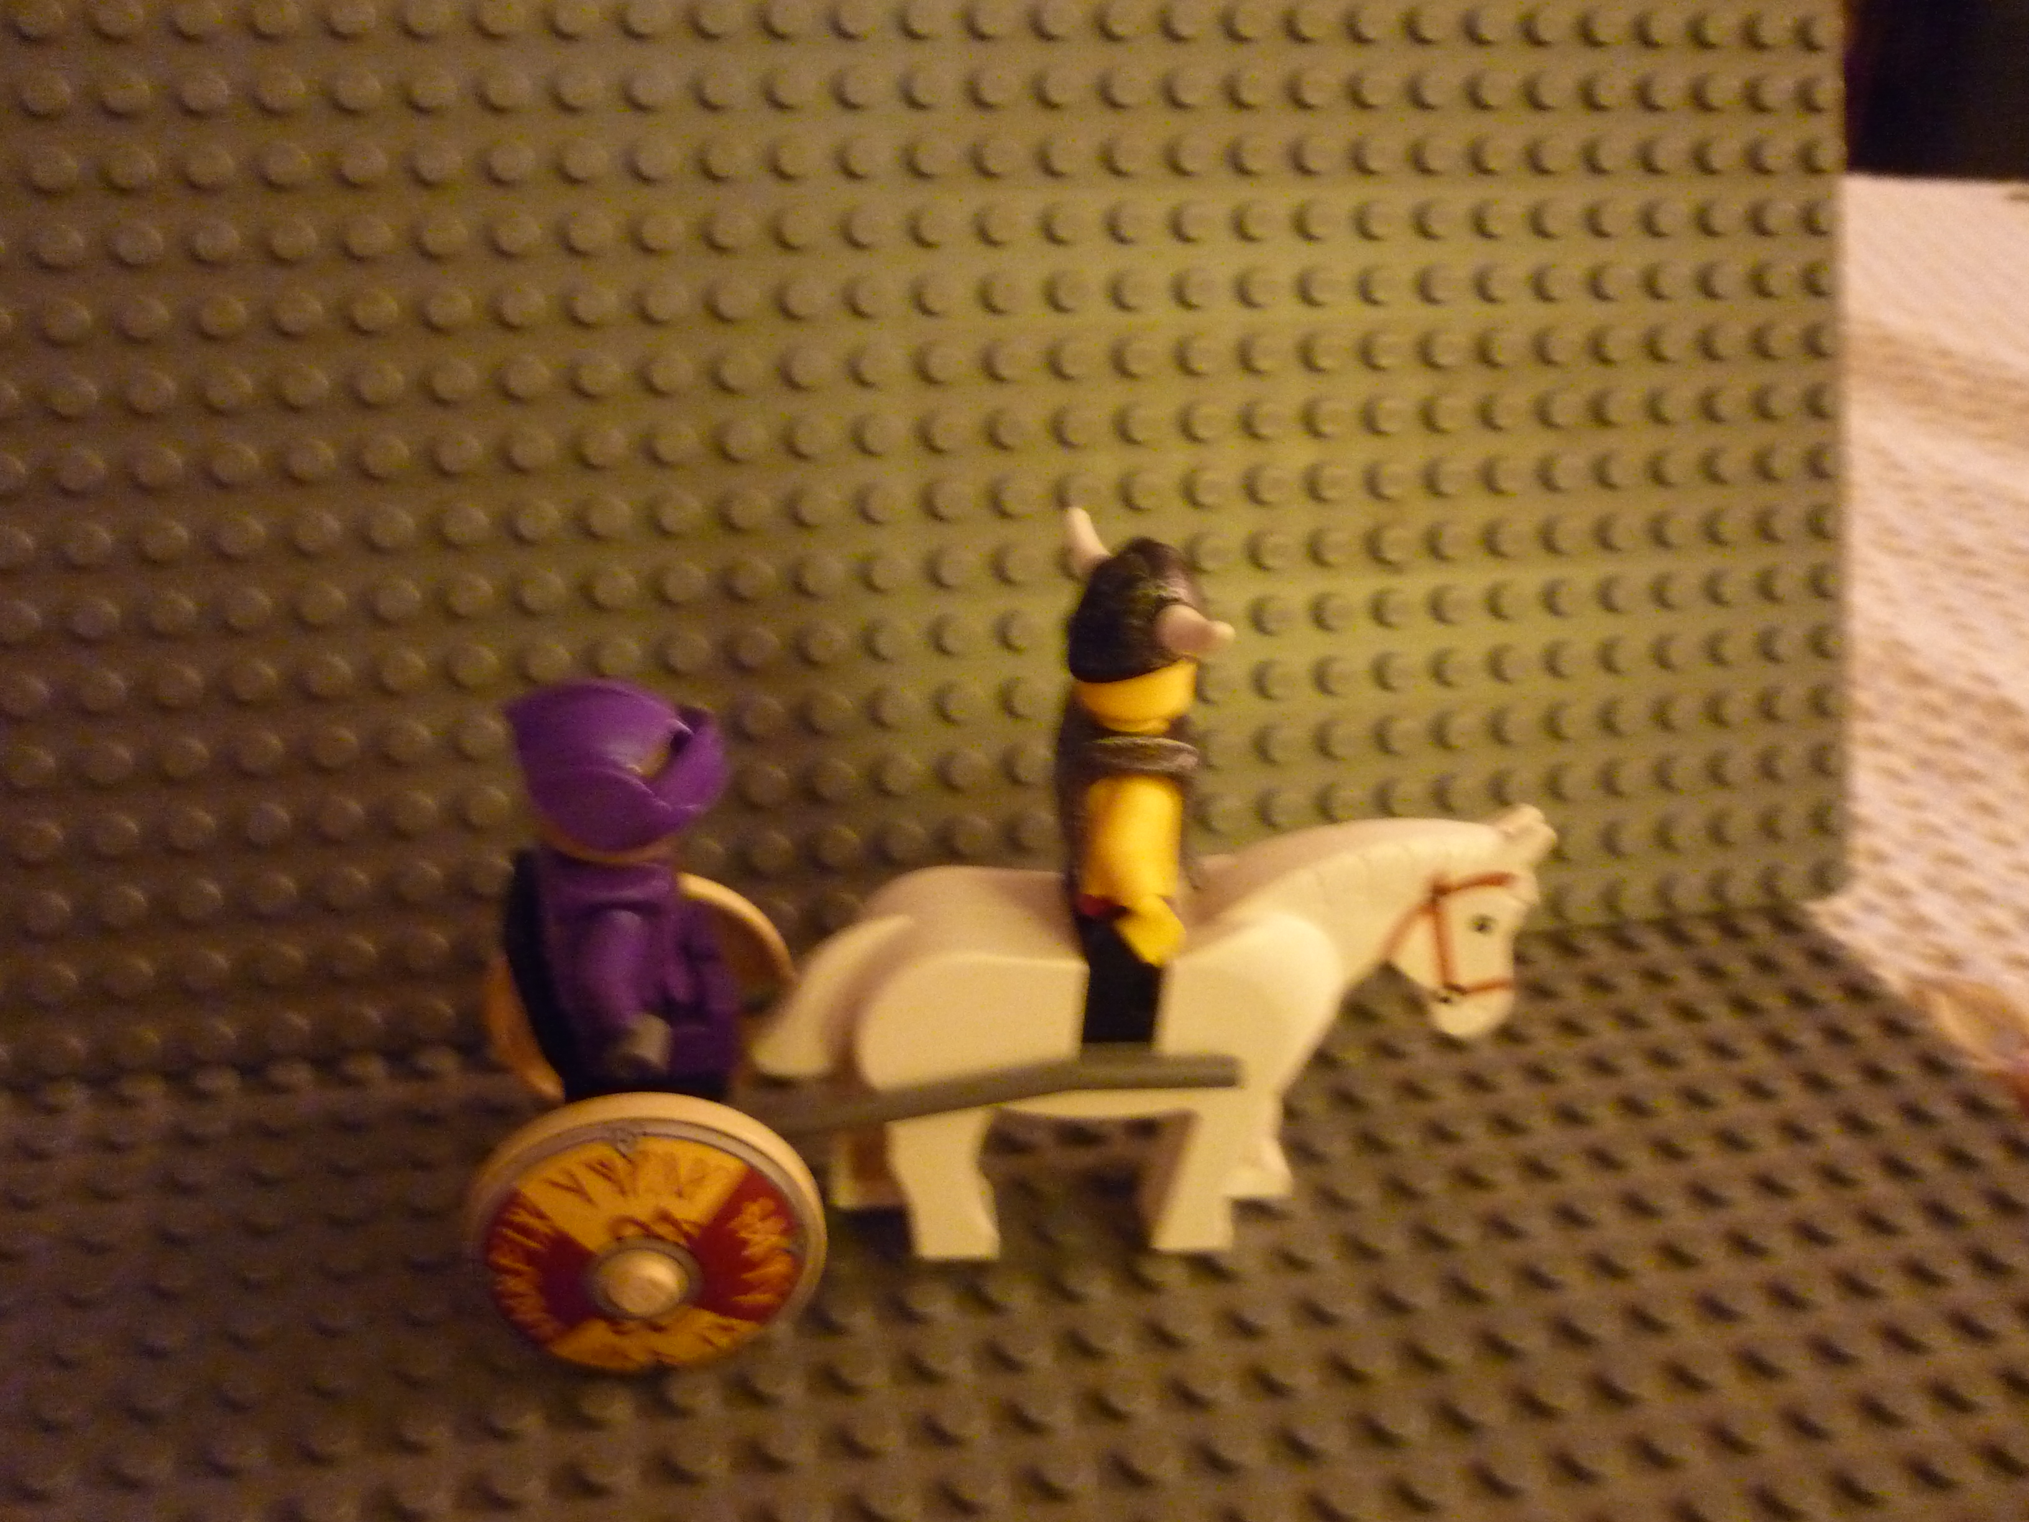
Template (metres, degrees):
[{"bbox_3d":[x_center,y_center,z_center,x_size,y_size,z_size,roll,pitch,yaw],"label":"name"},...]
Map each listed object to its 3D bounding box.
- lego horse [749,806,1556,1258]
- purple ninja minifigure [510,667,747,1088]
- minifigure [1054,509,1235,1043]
[{"bbox_3d":[0.013,0.026,0.194,0.078,0.048,0.016,-1,28,-4],"label":"lego horse"},{"bbox_3d":[-0.037,0.011,0.181,0.021,0.039,0.023,-2,28,-6],"label":"purple ninja minifigure"},{"bbox_3d":[0.010,0.002,0.182,0.015,0.047,0.028,-1,28,-4],"label":"minifigure"}]

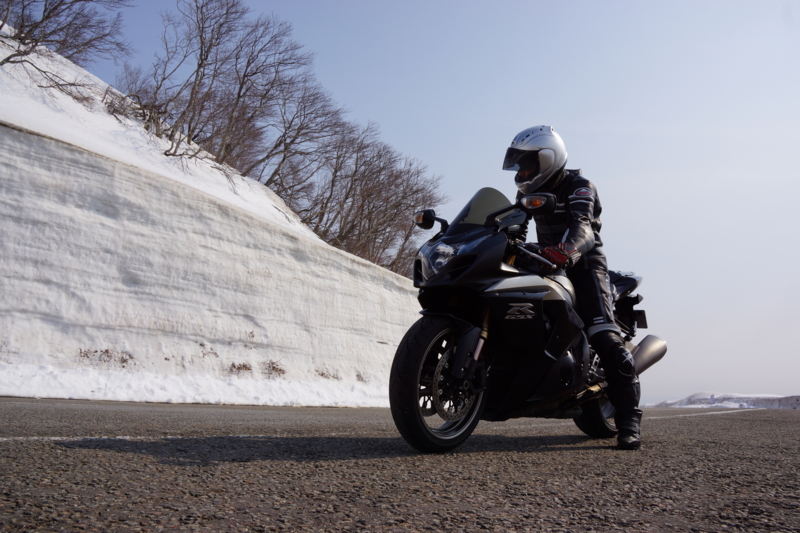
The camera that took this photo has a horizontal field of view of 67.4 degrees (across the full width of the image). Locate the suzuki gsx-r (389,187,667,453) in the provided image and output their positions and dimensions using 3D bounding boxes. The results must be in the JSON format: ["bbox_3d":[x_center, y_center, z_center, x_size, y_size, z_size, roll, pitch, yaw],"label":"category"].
[{"bbox_3d":[0.734,0.312,3.011,2.045,1.150,0.800,12,-9,-43],"label":"suzuki gsx-r"}]

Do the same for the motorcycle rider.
[{"bbox_3d":[0.746,0.092,3.001,0.820,1.560,0.750,12,-18,-43],"label":"motorcycle rider"}]

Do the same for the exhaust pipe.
[{"bbox_3d":[1.342,0.511,3.315,0.430,0.150,0.130,-20,12,-38],"label":"exhaust pipe"}]

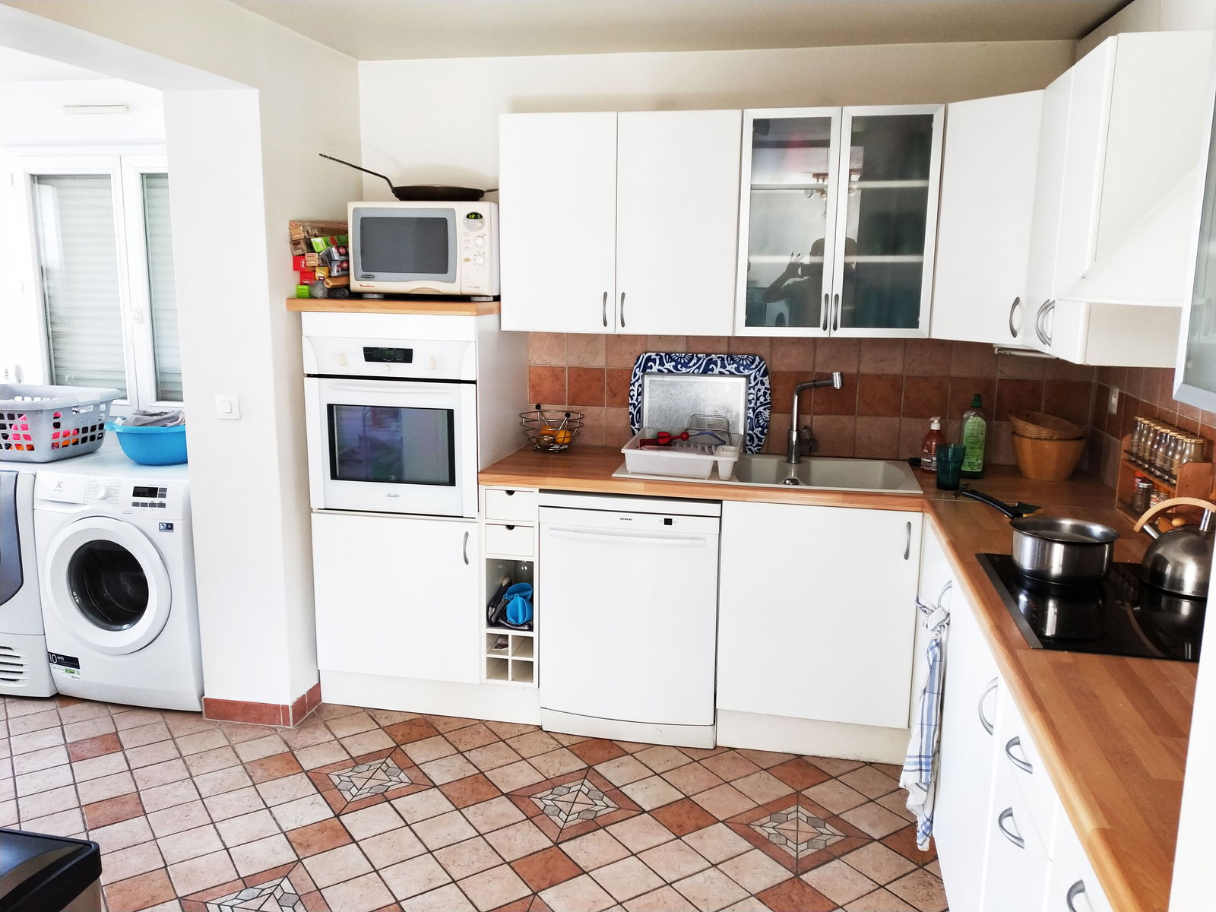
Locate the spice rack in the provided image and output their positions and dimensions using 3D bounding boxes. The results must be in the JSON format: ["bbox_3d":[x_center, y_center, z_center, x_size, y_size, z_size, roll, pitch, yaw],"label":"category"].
[{"bbox_3d":[1.437,0.081,2.109,0.085,0.205,0.390,3,11,14],"label":"spice rack"}]

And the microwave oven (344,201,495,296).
[{"bbox_3d":[-0.600,-0.712,2.861,0.490,0.315,0.380,3,11,10],"label":"microwave oven"}]

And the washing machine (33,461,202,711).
[{"bbox_3d":[-1.724,0.443,3.247,0.645,0.880,0.600,3,11,14],"label":"washing machine"}]

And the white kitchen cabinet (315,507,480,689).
[{"bbox_3d":[-0.671,0.453,3.169,0.630,0.585,0.580,3,11,14],"label":"white kitchen cabinet"}]

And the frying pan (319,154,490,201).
[{"bbox_3d":[-0.699,-0.959,2.794,0.540,0.145,0.320,1,11,2],"label":"frying pan"}]

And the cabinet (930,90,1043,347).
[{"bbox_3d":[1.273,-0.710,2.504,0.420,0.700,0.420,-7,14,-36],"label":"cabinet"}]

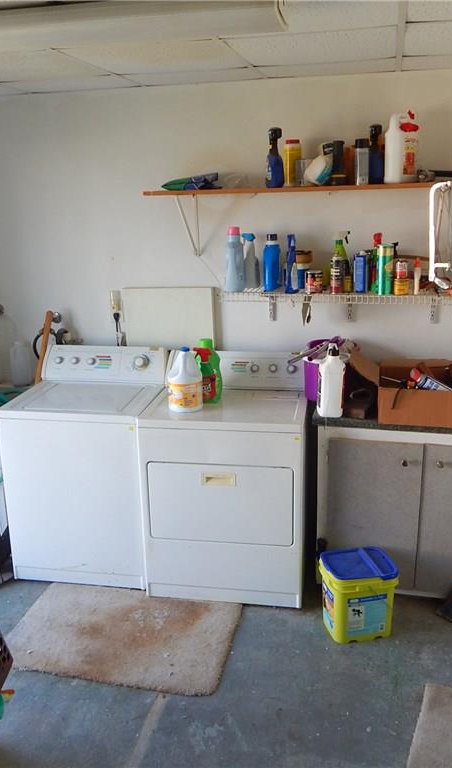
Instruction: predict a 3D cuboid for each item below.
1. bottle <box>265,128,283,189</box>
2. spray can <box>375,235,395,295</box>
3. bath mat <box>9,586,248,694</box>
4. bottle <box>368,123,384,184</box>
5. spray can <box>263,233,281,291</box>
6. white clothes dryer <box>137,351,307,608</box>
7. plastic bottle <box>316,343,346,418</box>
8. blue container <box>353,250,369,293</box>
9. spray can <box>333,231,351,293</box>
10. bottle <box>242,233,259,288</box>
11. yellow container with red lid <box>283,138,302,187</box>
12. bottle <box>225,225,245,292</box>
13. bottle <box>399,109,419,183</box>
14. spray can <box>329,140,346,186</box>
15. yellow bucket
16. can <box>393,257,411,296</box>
[{"bbox_3d":[0.225,-1.042,3.006,0.080,0.267,0.060,-12,18,-33],"label":"bottle"},{"bbox_3d":[0.711,-0.517,2.894,0.078,0.242,0.078,2,15,11],"label":"spray can"},{"bbox_3d":[-0.460,1.101,2.875,0.975,0.015,0.640,2,15,11],"label":"bath mat"},{"bbox_3d":[0.678,-1.029,2.921,0.072,0.259,0.058,-14,19,-38],"label":"bottle"},{"bbox_3d":[0.226,-0.593,3.183,0.077,0.275,0.067,3,15,15],"label":"spray can"},{"bbox_3d":[0.027,0.425,3.274,0.737,1.090,0.670,1,15,9],"label":"white clothes dryer"},{"bbox_3d":[0.460,-0.025,2.863,0.100,0.328,0.115,-1,16,1],"label":"plastic bottle"},{"bbox_3d":[0.634,-0.529,3.062,0.058,0.190,0.060,5,17,22],"label":"blue container"},{"bbox_3d":[0.548,-0.584,3.088,0.095,0.280,0.070,5,17,20],"label":"spray can"},{"bbox_3d":[0.129,-0.605,3.188,0.085,0.265,0.060,-7,16,-20],"label":"bottle"},{"bbox_3d":[0.314,-1.039,3.062,0.083,0.211,0.083,2,16,11],"label":"yellow container with red lid"},{"bbox_3d":[0.044,-0.585,3.054,0.098,0.300,0.085,2,15,11],"label":"bottle"},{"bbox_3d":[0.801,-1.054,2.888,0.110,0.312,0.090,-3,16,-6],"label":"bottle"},{"bbox_3d":[0.523,-1.027,3.038,0.069,0.202,0.069,3,15,15],"label":"spray can"},{"bbox_3d":[0.572,0.926,2.828,0.285,0.330,0.235,-4,16,-8],"label":"yellow bucket"},{"bbox_3d":[0.816,-0.493,3.021,0.065,0.168,0.065,-1,15,0],"label":"can"}]

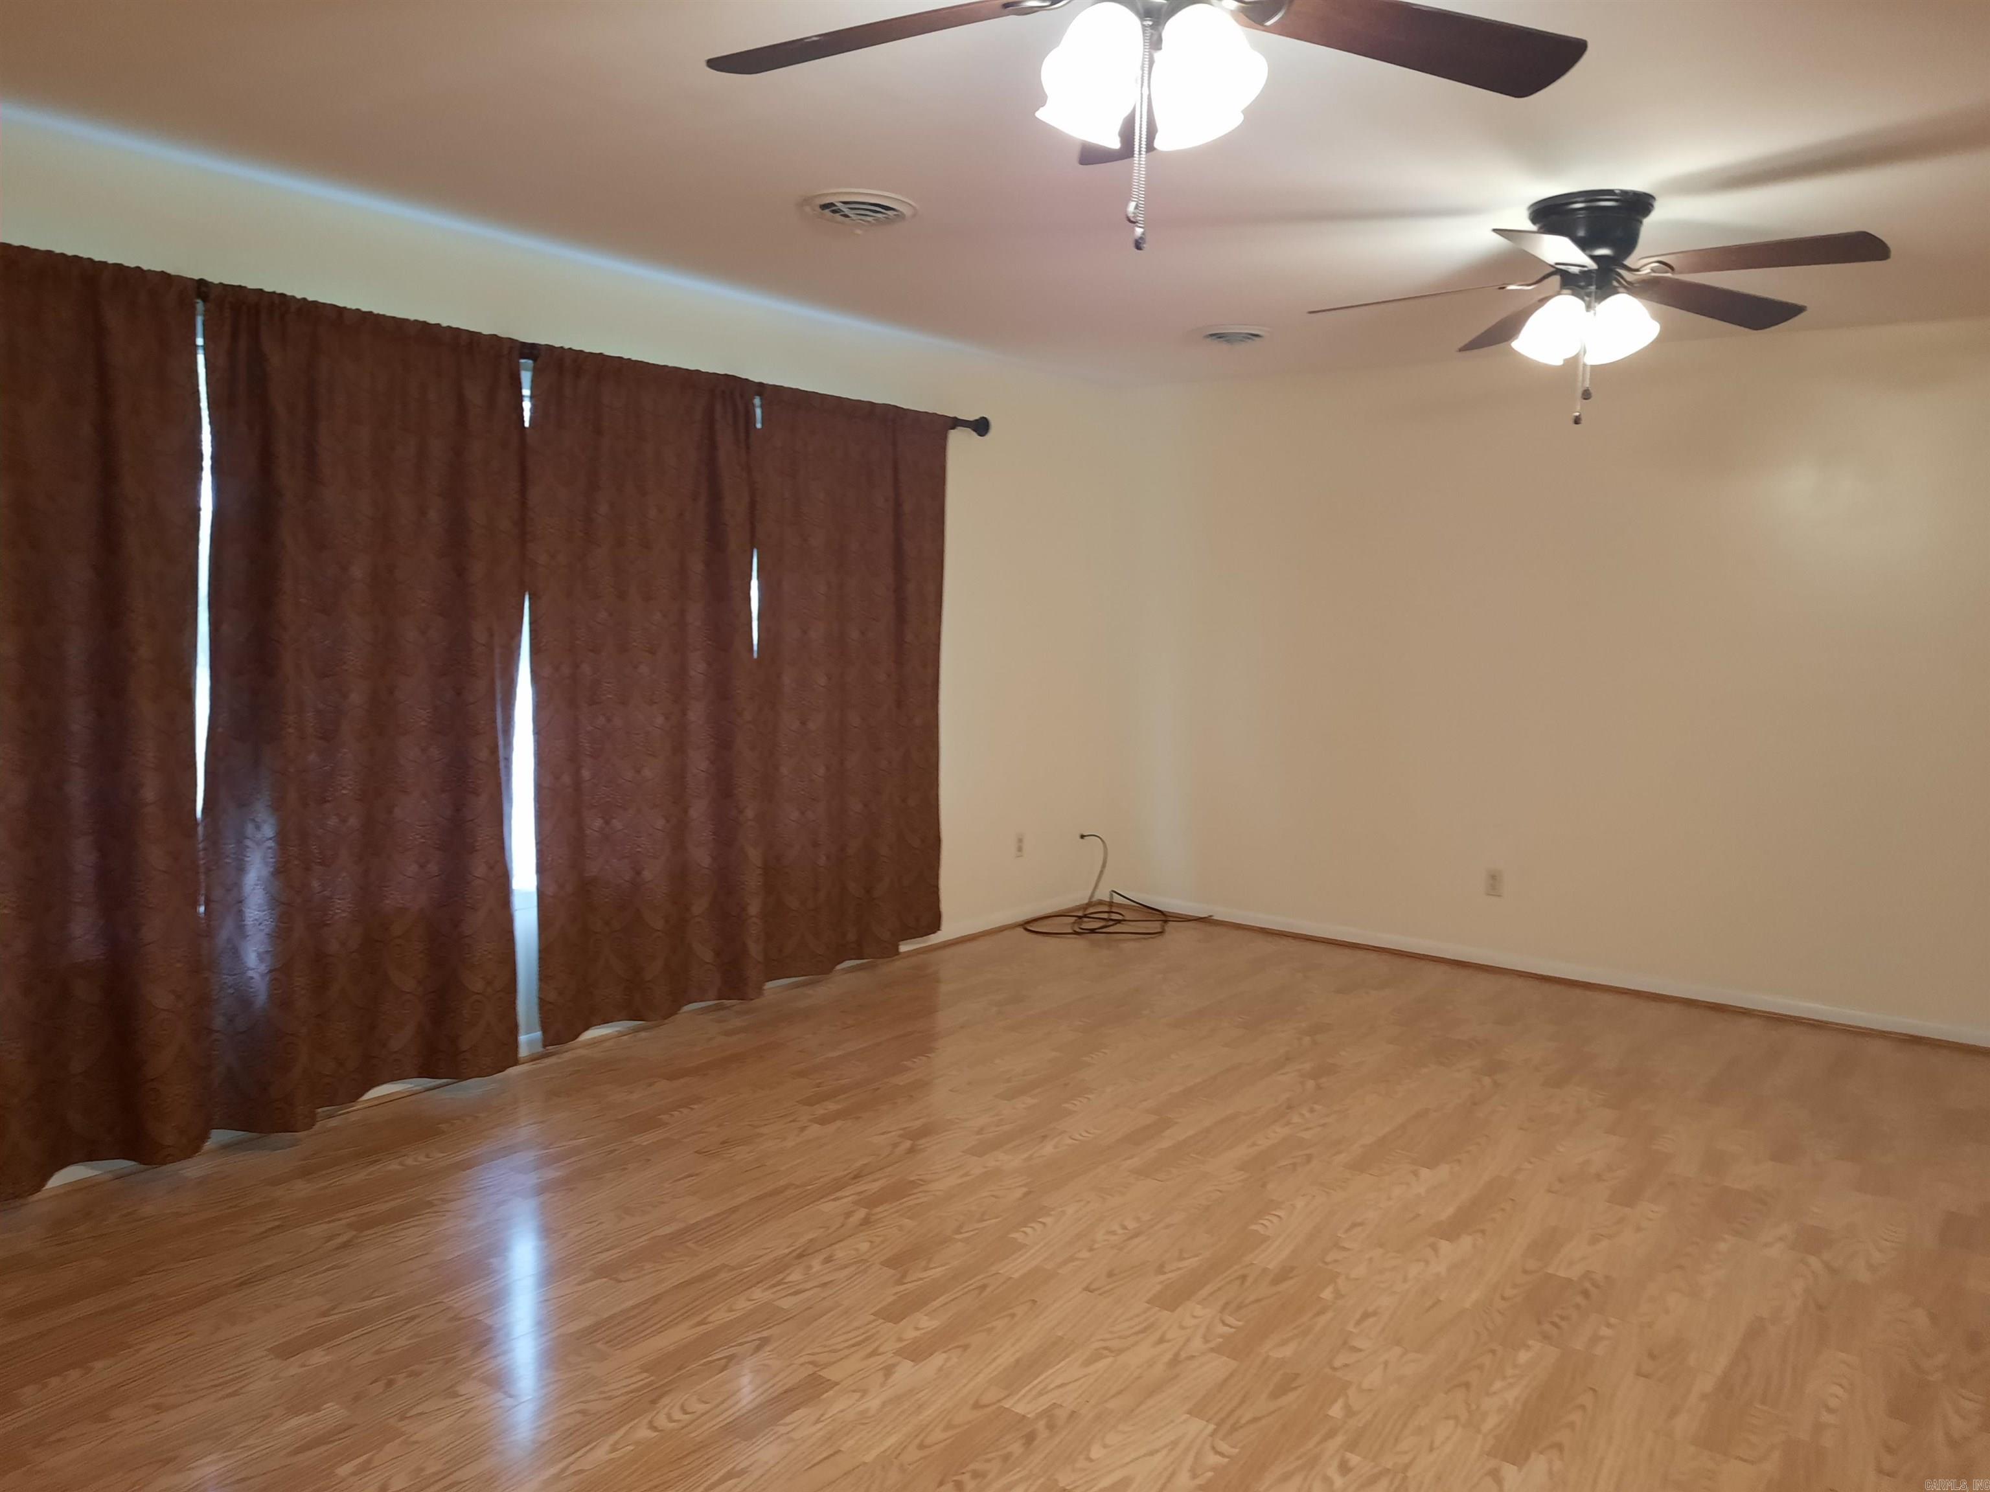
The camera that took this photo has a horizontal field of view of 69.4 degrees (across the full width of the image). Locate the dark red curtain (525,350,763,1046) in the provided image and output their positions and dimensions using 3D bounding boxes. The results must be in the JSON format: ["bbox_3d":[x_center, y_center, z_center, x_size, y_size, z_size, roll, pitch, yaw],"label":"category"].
[{"bbox_3d":[-1.076,-0.137,4.577,0.130,2.088,0.905,6,7,37],"label":"dark red curtain"}]

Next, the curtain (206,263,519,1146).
[{"bbox_3d":[-1.638,-0.075,3.836,0.130,2.088,0.890,6,7,37],"label":"curtain"}]

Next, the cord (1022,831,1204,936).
[{"bbox_3d":[0.527,0.634,6.474,0.610,0.335,0.670,6,7,37],"label":"cord"}]

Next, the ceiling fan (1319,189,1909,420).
[{"bbox_3d":[1.441,-1.065,3.514,1.290,0.515,1.260,6,7,37],"label":"ceiling fan"}]

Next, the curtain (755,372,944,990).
[{"bbox_3d":[-0.507,-0.203,5.329,0.130,2.092,1.015,6,7,37],"label":"curtain"}]

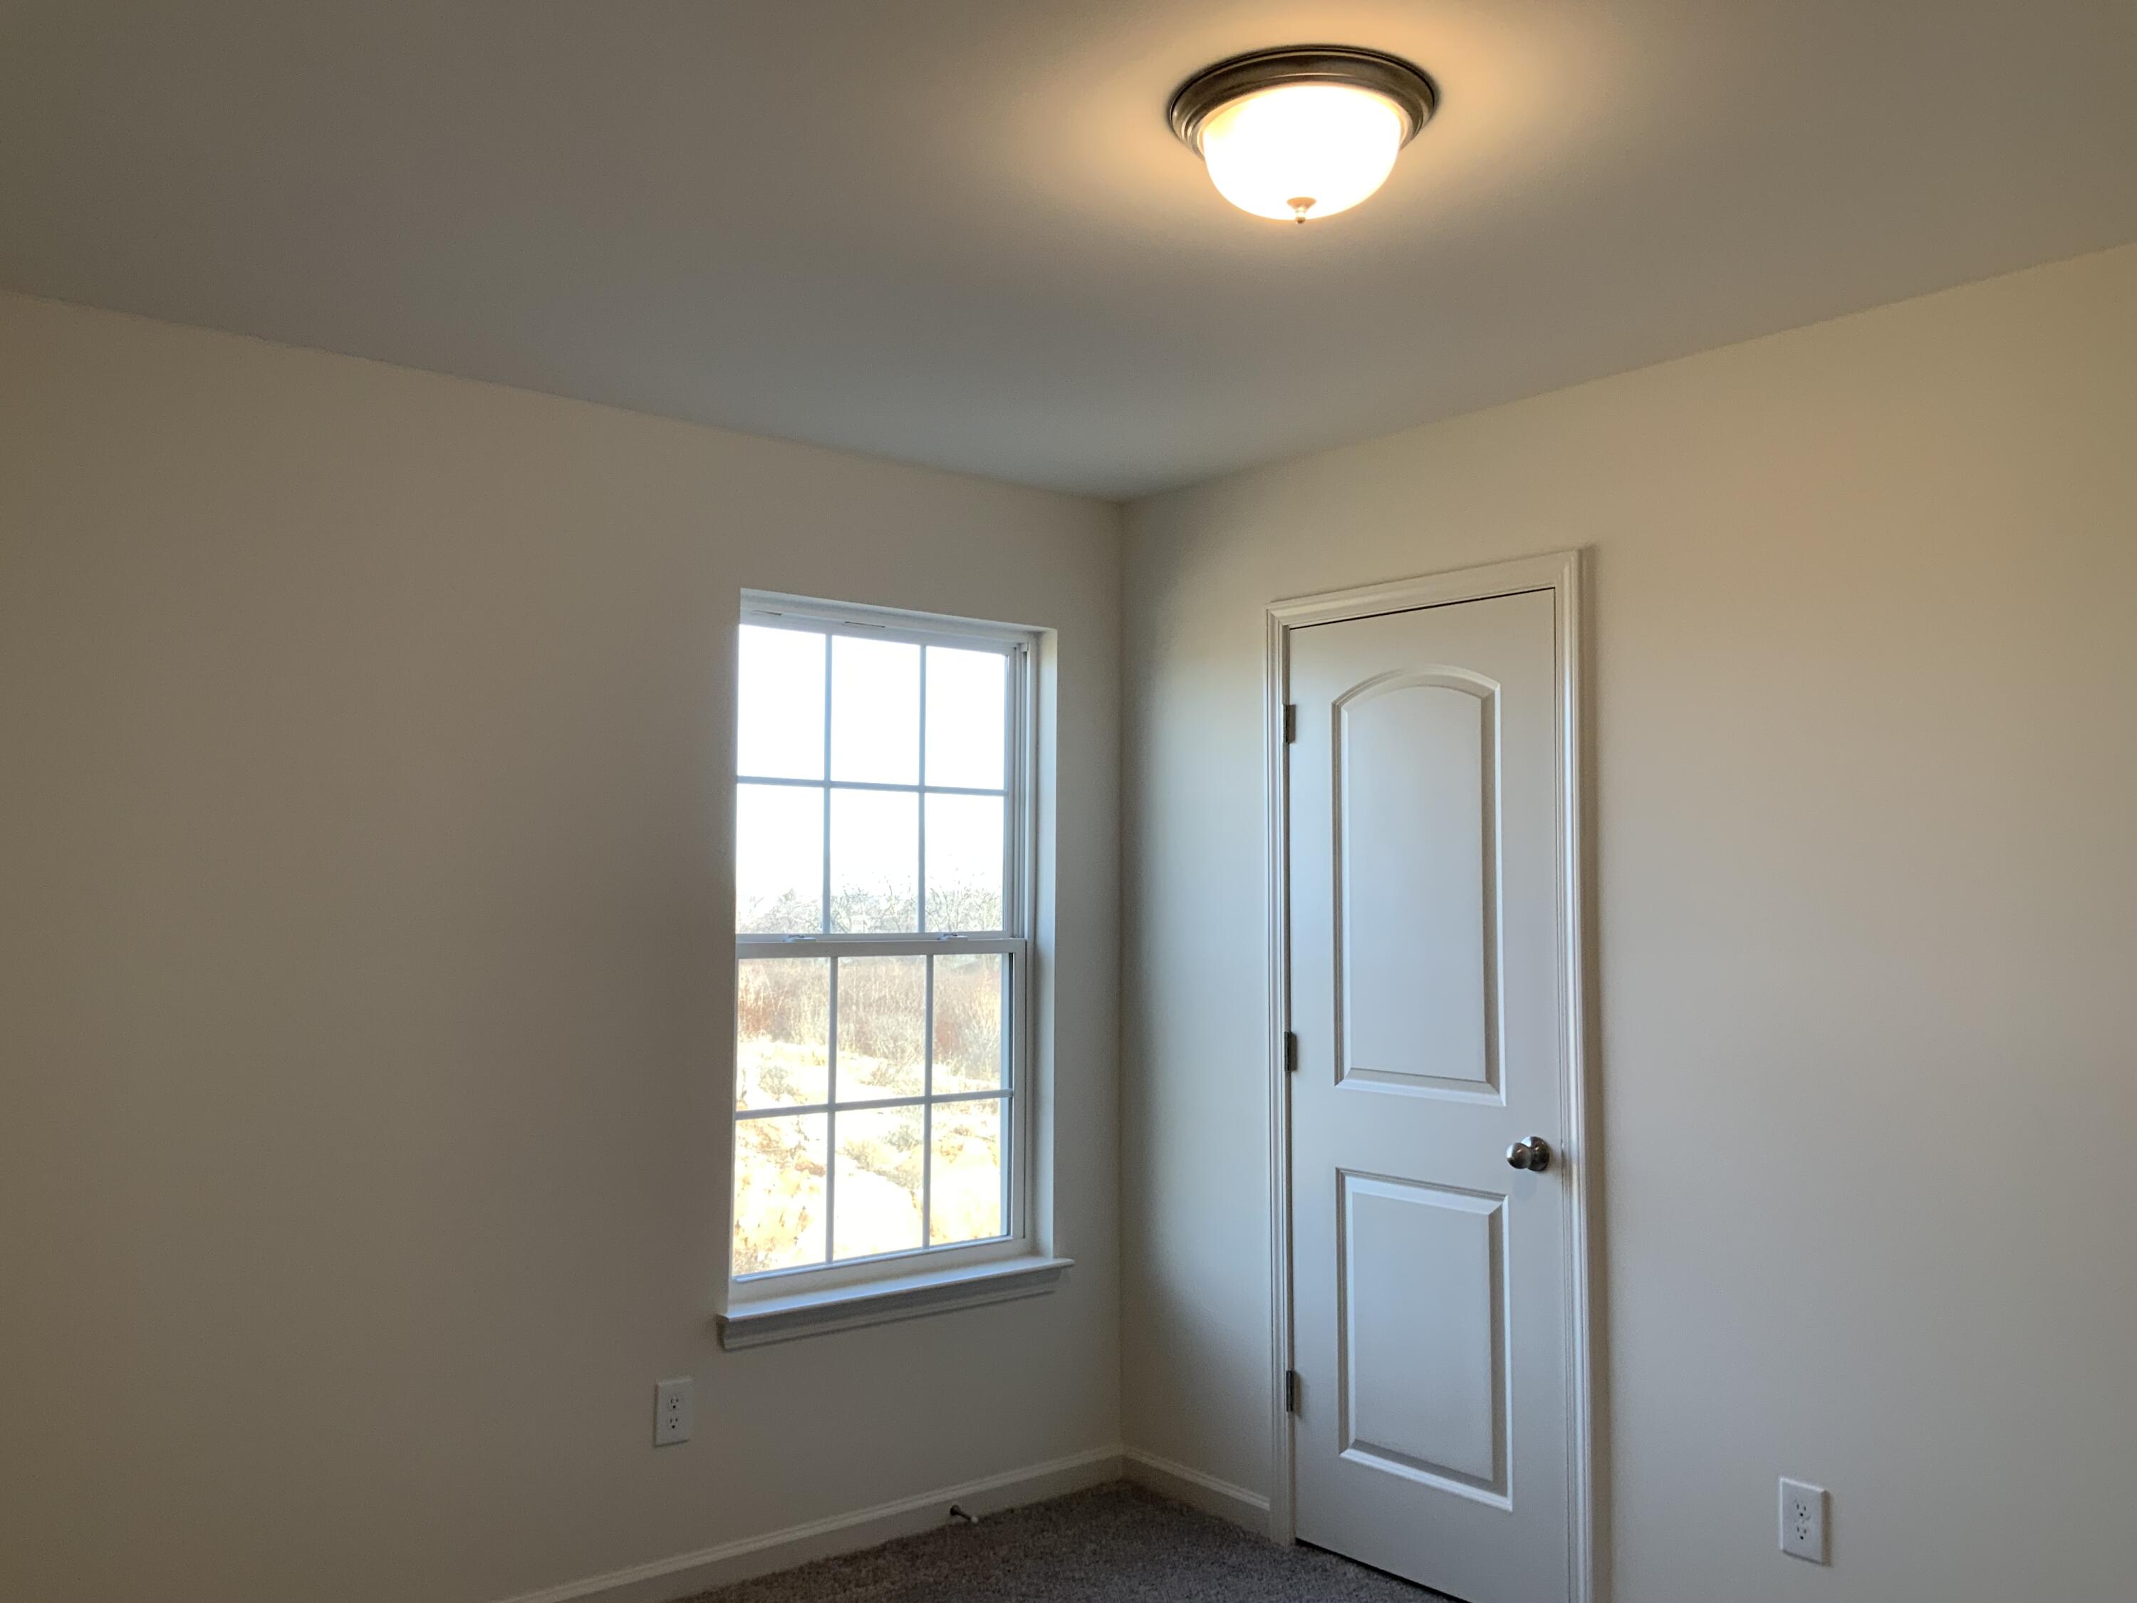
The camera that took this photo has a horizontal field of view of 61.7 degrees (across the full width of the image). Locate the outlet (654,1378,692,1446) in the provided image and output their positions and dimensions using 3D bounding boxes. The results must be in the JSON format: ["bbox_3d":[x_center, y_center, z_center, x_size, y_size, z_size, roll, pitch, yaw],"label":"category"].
[{"bbox_3d":[-0.803,1.244,3.648,0.080,0.125,0.010,3,-5,-40],"label":"outlet"}]

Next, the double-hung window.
[{"bbox_3d":[-0.412,0.336,4.138,0.850,1.545,0.090,3,-5,-40],"label":"double-hung window"}]

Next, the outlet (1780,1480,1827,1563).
[{"bbox_3d":[1.266,1.245,3.091,0.010,0.126,0.080,3,-5,-40],"label":"outlet"}]

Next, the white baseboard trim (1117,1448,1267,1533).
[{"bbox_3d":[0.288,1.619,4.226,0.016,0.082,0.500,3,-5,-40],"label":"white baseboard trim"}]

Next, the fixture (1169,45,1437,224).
[{"bbox_3d":[0.304,-0.826,2.320,0.345,0.153,0.345,0,-3,0],"label":"fixture"}]

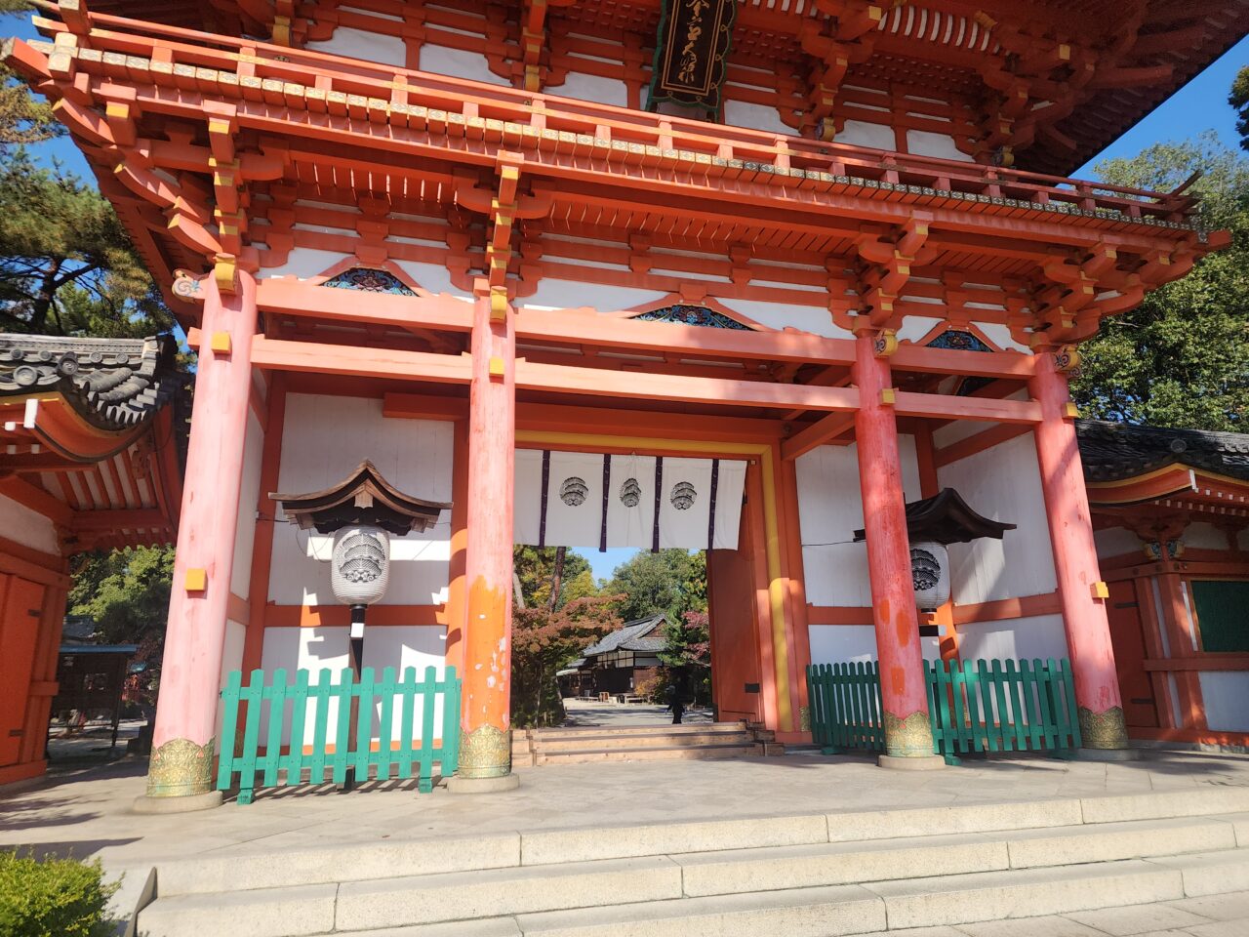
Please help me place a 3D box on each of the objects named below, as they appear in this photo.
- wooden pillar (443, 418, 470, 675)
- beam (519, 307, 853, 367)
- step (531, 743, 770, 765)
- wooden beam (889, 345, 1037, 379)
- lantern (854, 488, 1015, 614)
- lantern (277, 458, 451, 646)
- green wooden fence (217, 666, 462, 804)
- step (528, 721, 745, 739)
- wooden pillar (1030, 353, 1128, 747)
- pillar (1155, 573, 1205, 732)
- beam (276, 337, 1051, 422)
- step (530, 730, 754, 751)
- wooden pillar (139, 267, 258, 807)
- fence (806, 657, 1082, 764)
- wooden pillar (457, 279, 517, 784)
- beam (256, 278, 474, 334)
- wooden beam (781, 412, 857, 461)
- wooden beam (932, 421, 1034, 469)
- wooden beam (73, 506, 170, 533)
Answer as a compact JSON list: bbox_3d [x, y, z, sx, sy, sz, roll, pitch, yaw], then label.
[{"bbox_3d":[-1.949,1.219,10.304,0.461,4.483,0.461,3,-15,-15],"label":"wooden pillar"},{"bbox_3d":[0.766,-1.410,9.089,3.921,0.283,0.221,3,-15,-15],"label":"beam"},{"bbox_3d":[0.348,3.749,10.891,3.096,0.128,0.387,3,-15,-15],"label":"step"},{"bbox_3d":[4.382,-1.393,10.833,2.279,0.292,0.172,3,-15,-15],"label":"wooden beam"},{"bbox_3d":[3.819,1.061,10.391,1.786,1.459,0.979,3,-15,-15],"label":"lantern"},{"bbox_3d":[-2.712,0.881,8.584,1.766,1.757,0.979,3,-15,-15],"label":"lantern"},{"bbox_3d":[-2.647,2.504,7.894,2.227,1.164,0.275,3,-15,-15],"label":"green wooden fence"},{"bbox_3d":[0.144,3.342,10.584,2.803,0.110,0.384,3,-15,-15],"label":"step"},{"bbox_3d":[5.719,0.901,10.607,0.490,5.143,0.490,3,-15,-15],"label":"wooden pillar"},{"bbox_3d":[7.111,2.294,10.635,0.240,2.026,0.240,3,-15,-15],"label":"pillar"},{"bbox_3d":[0.850,-0.945,9.714,9.718,0.267,0.172,3,-15,-15],"label":"beam"},{"bbox_3d":[0.299,3.715,11.278,3.027,0.151,0.344,3,-15,-15],"label":"step"},{"bbox_3d":[-3.996,0.429,7.977,0.490,5.143,0.490,3,-15,-15],"label":"wooden pillar"},{"bbox_3d":[4.028,3.101,10.759,2.408,1.164,2.382,3,-15,-15],"label":"fence"},{"bbox_3d":[-1.303,0.478,8.030,0.470,4.771,0.470,3,-15,-15],"label":"wooden pillar"},{"bbox_3d":[-2.745,-1.739,8.904,2.288,0.292,0.172,3,-15,-15],"label":"beam"},{"bbox_3d":[2.554,-0.472,10.678,0.154,0.259,2.049,3,-15,-15],"label":"wooden beam"},{"bbox_3d":[4.943,-0.379,11.324,0.154,0.288,2.049,3,-15,-15],"label":"wooden beam"},{"bbox_3d":[-6.811,0.702,11.280,1.161,0.258,0.215,3,-15,-15],"label":"wooden beam"}]

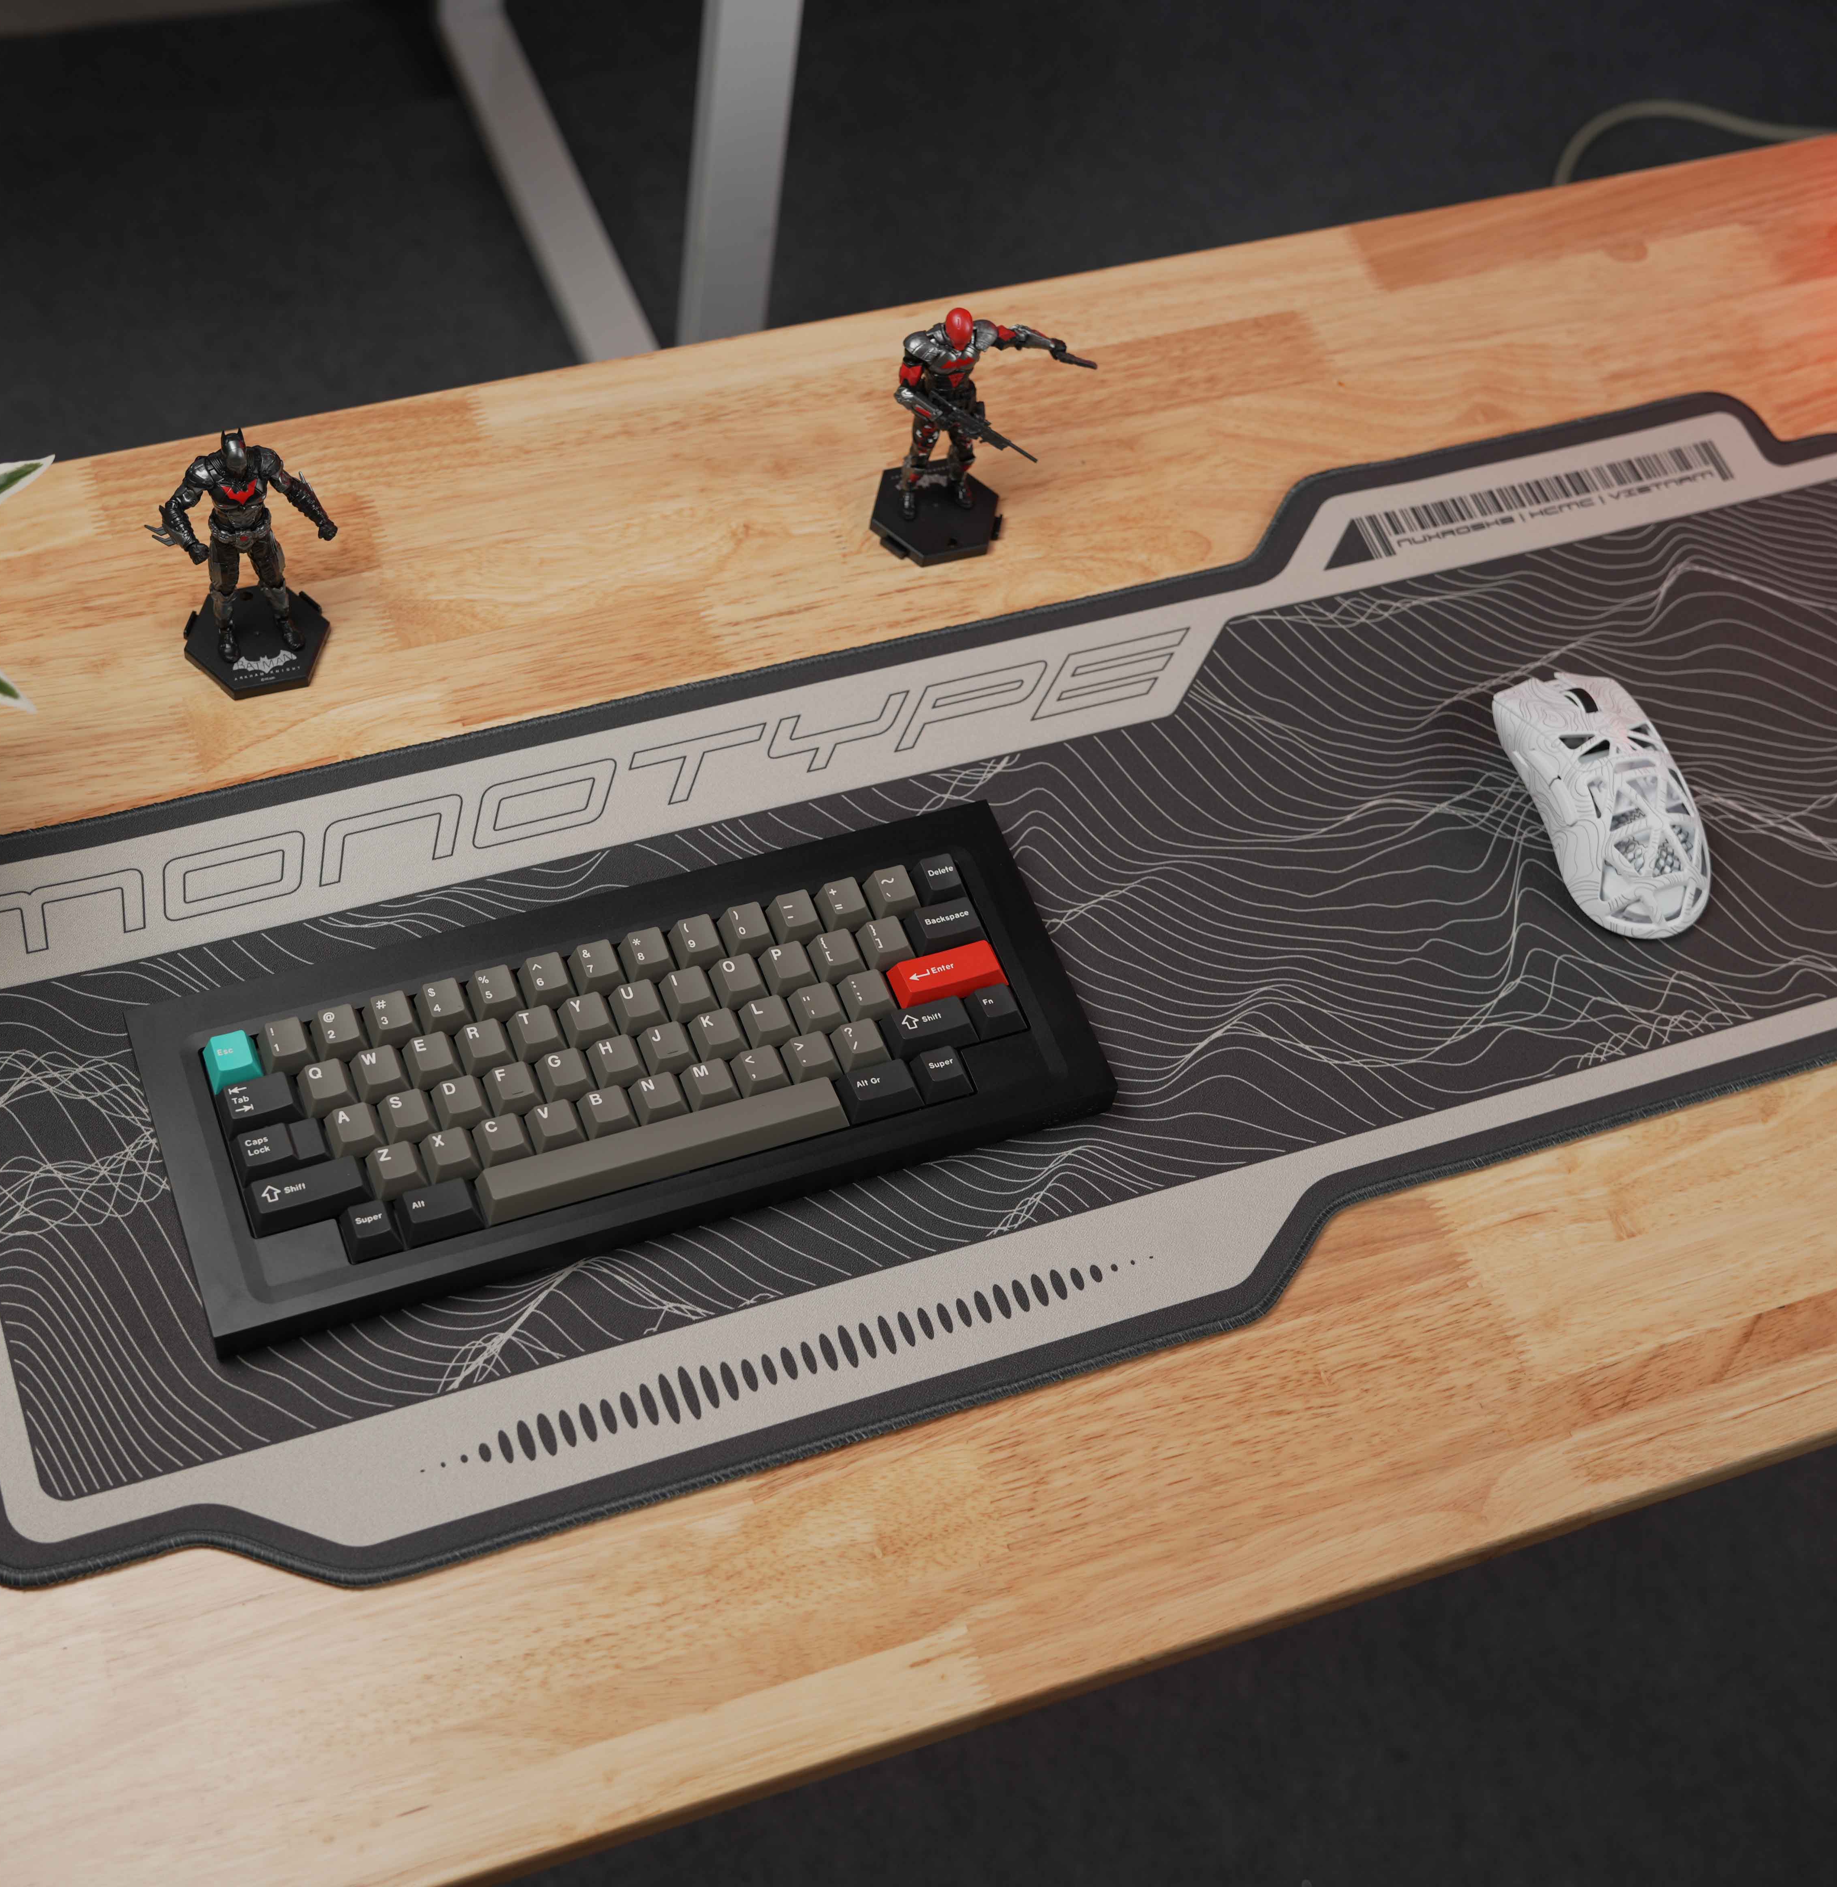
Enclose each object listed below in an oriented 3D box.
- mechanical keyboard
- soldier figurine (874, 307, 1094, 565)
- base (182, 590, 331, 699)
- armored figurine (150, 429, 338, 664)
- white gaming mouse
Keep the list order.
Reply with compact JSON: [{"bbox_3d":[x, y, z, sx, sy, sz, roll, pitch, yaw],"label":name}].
[{"bbox_3d":[-0.103,0.042,1.071,0.328,0.038,0.125,-15,61,-17],"label":"mechanical keyboard"},{"bbox_3d":[0.025,-0.213,1.214,0.085,0.112,0.054,-14,61,-16],"label":"soldier figurine"},{"bbox_3d":[-0.260,-0.119,1.178,0.059,0.005,0.051,-14,61,-16],"label":"base"},{"bbox_3d":[-0.255,-0.151,1.130,0.070,0.111,0.036,-14,61,-16],"label":"armored figurine"},{"bbox_3d":[0.274,-0.059,1.188,0.063,0.039,0.124,-11,60,-15],"label":"white gaming mouse"}]

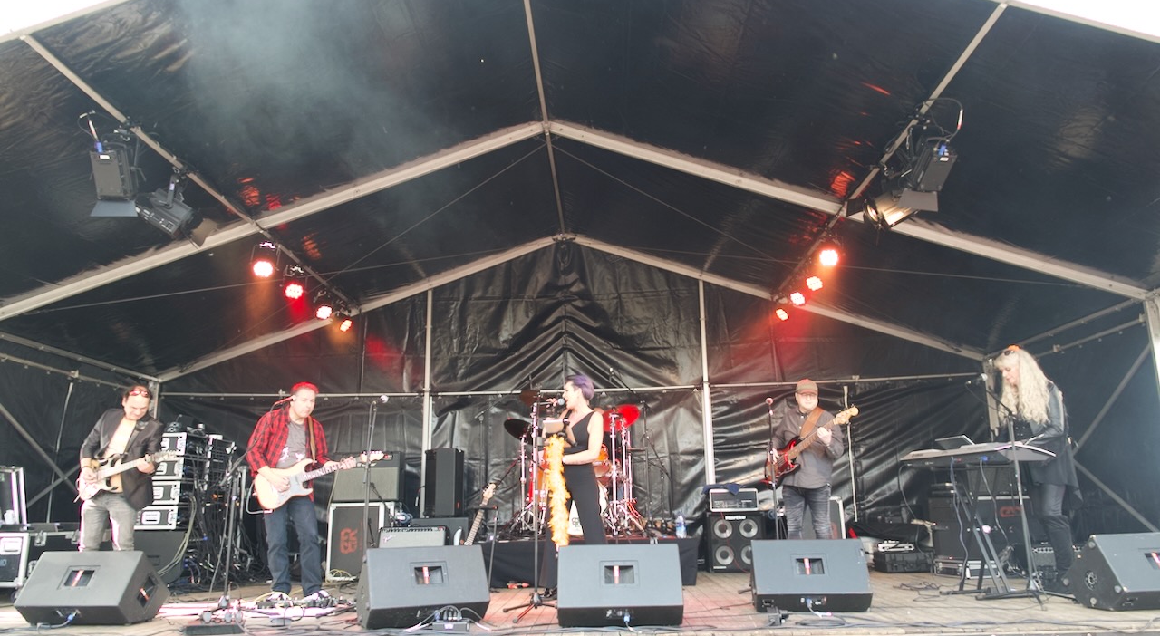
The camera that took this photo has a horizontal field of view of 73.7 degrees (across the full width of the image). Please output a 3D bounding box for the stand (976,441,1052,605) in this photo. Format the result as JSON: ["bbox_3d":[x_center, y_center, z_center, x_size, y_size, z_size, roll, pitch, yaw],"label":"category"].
[{"bbox_3d":[3.143,1.599,5.864,0.580,0.930,0.500,4,-15,-20],"label":"stand"}]

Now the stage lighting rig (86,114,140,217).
[{"bbox_3d":[-3.064,-0.990,5.074,0.290,0.480,0.340,-7,-43,20],"label":"stage lighting rig"}]

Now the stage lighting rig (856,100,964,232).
[{"bbox_3d":[2.277,-1.006,5.380,0.650,0.750,0.650,12,-19,-42],"label":"stage lighting rig"}]

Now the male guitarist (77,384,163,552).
[{"bbox_3d":[-3.889,1.444,6.512,0.720,1.780,0.550,8,-17,-33],"label":"male guitarist"}]

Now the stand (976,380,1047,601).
[{"bbox_3d":[2.936,1.128,5.270,0.580,1.520,0.580,-1,-14,1],"label":"stand"}]

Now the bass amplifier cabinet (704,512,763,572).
[{"bbox_3d":[1.629,2.363,8.187,0.580,0.600,0.420,-1,-14,1],"label":"bass amplifier cabinet"}]

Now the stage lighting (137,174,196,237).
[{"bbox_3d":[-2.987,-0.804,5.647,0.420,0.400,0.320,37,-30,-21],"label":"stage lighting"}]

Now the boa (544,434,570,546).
[{"bbox_3d":[-0.178,1.351,5.958,0.200,0.970,0.180,-4,-14,12],"label":"boa"}]

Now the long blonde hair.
[{"bbox_3d":[3.383,0.522,5.898,0.340,0.580,0.320,3,-14,-16],"label":"long blonde hair"}]

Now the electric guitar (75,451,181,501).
[{"bbox_3d":[-3.448,1.180,5.892,0.980,0.330,0.080,-21,-25,13],"label":"electric guitar"}]

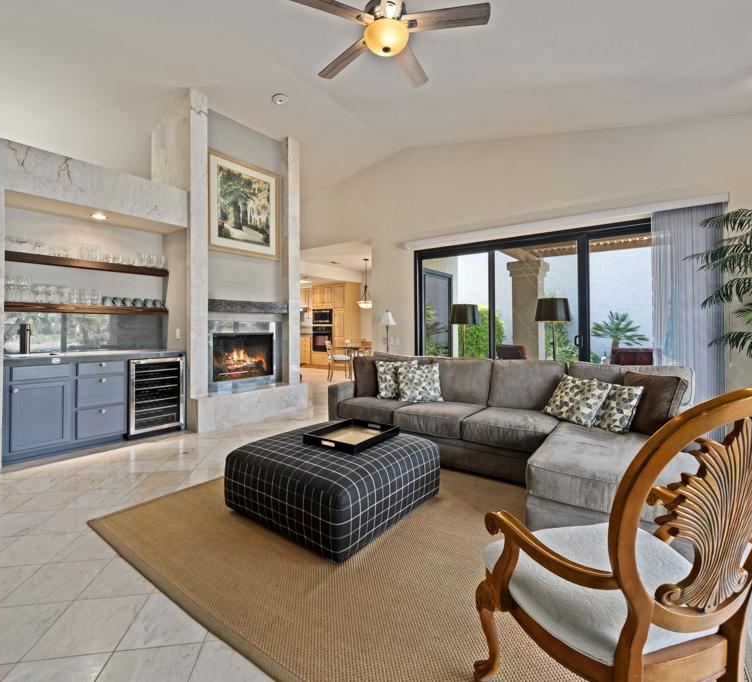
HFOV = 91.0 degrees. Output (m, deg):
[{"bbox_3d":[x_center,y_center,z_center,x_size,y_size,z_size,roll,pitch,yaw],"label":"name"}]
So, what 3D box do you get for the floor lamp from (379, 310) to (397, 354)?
[{"bbox_3d":[0.172,0.331,5.440,0.280,1.562,0.280,-1,-1,33],"label":"floor lamp"}]

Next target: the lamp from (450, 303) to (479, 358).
[{"bbox_3d":[1.075,0.321,4.470,0.360,1.552,0.360,-1,-1,33],"label":"lamp"}]

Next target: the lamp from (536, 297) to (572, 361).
[{"bbox_3d":[1.905,0.311,3.940,0.360,1.553,0.360,-1,-1,33],"label":"lamp"}]

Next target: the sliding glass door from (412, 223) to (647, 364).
[{"bbox_3d":[2.000,-0.127,4.793,3.300,2.450,0.150,-1,-1,32],"label":"sliding glass door"}]

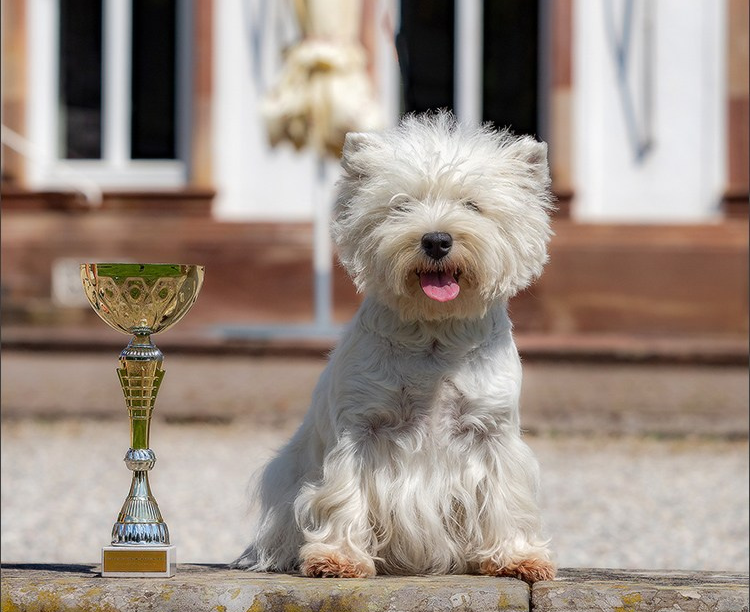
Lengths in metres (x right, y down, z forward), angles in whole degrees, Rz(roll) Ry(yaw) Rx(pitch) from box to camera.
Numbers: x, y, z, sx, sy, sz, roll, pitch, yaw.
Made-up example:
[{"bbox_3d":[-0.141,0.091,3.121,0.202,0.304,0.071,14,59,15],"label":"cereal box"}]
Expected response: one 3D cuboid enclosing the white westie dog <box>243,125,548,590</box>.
[{"bbox_3d":[0.020,0.037,4.120,0.270,0.447,0.360,0,0,-11],"label":"white westie dog"}]

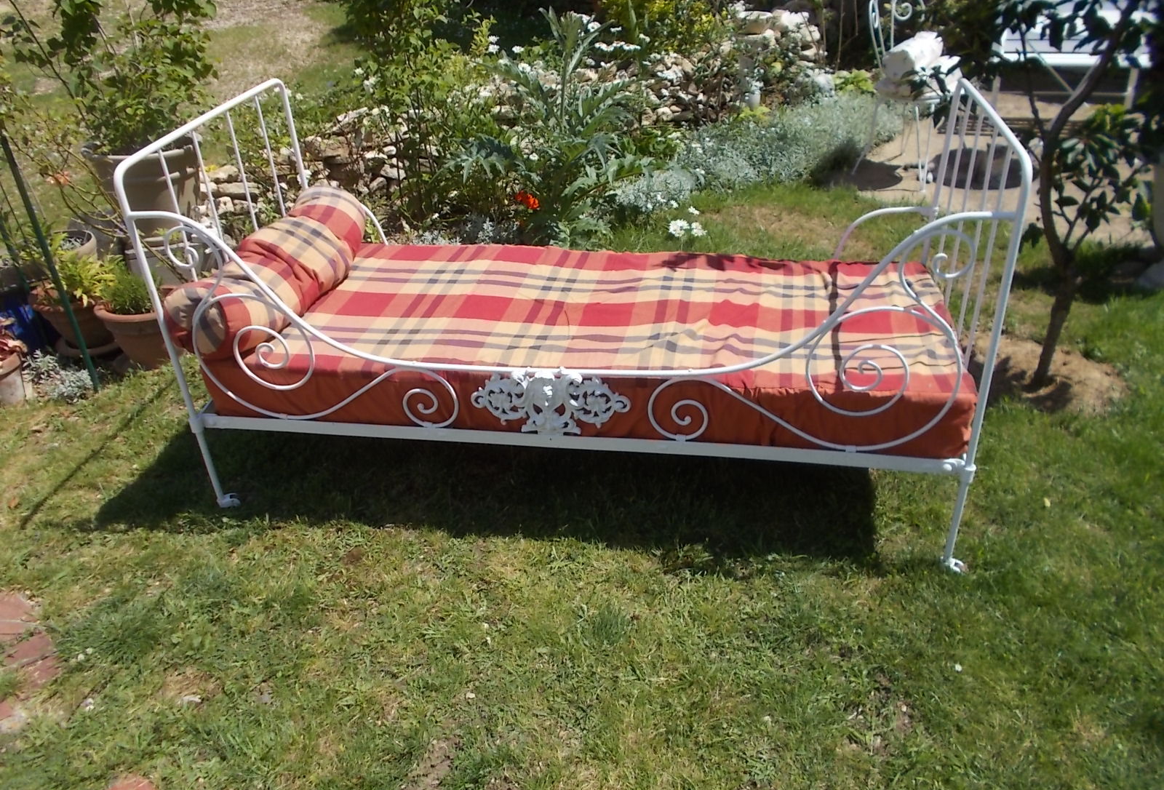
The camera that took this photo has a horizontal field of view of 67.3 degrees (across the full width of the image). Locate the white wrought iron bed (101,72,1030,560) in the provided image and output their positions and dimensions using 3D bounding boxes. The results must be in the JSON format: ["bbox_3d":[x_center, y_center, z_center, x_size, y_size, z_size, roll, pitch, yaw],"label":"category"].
[{"bbox_3d":[-0.015,-0.260,2.416,1.990,0.991,0.848,3,31,11],"label":"white wrought iron bed"}]

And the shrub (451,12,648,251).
[{"bbox_3d":[-0.126,-1.278,4.157,0.900,1.030,0.860,3,31,11],"label":"shrub"}]

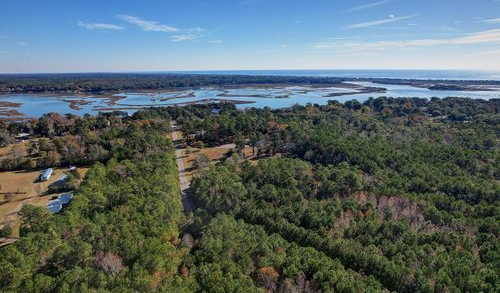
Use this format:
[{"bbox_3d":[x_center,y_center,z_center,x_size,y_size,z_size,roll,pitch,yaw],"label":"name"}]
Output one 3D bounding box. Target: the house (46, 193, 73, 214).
[{"bbox_3d":[-128.005,38.568,207.811,10.000,5.000,25.000,-4,15,-13],"label":"house"}]

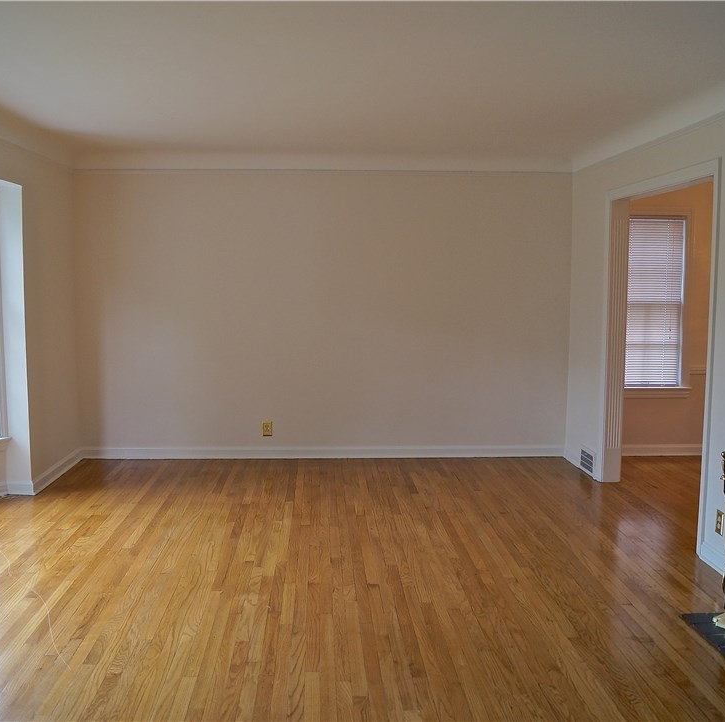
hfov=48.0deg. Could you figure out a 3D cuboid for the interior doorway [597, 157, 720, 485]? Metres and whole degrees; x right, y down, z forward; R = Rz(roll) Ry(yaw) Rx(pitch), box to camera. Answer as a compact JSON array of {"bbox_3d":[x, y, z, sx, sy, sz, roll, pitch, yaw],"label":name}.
[{"bbox_3d":[1.837,-0.074,5.051,0.180,2.091,1.664,0,6,-3],"label":"interior doorway"}]

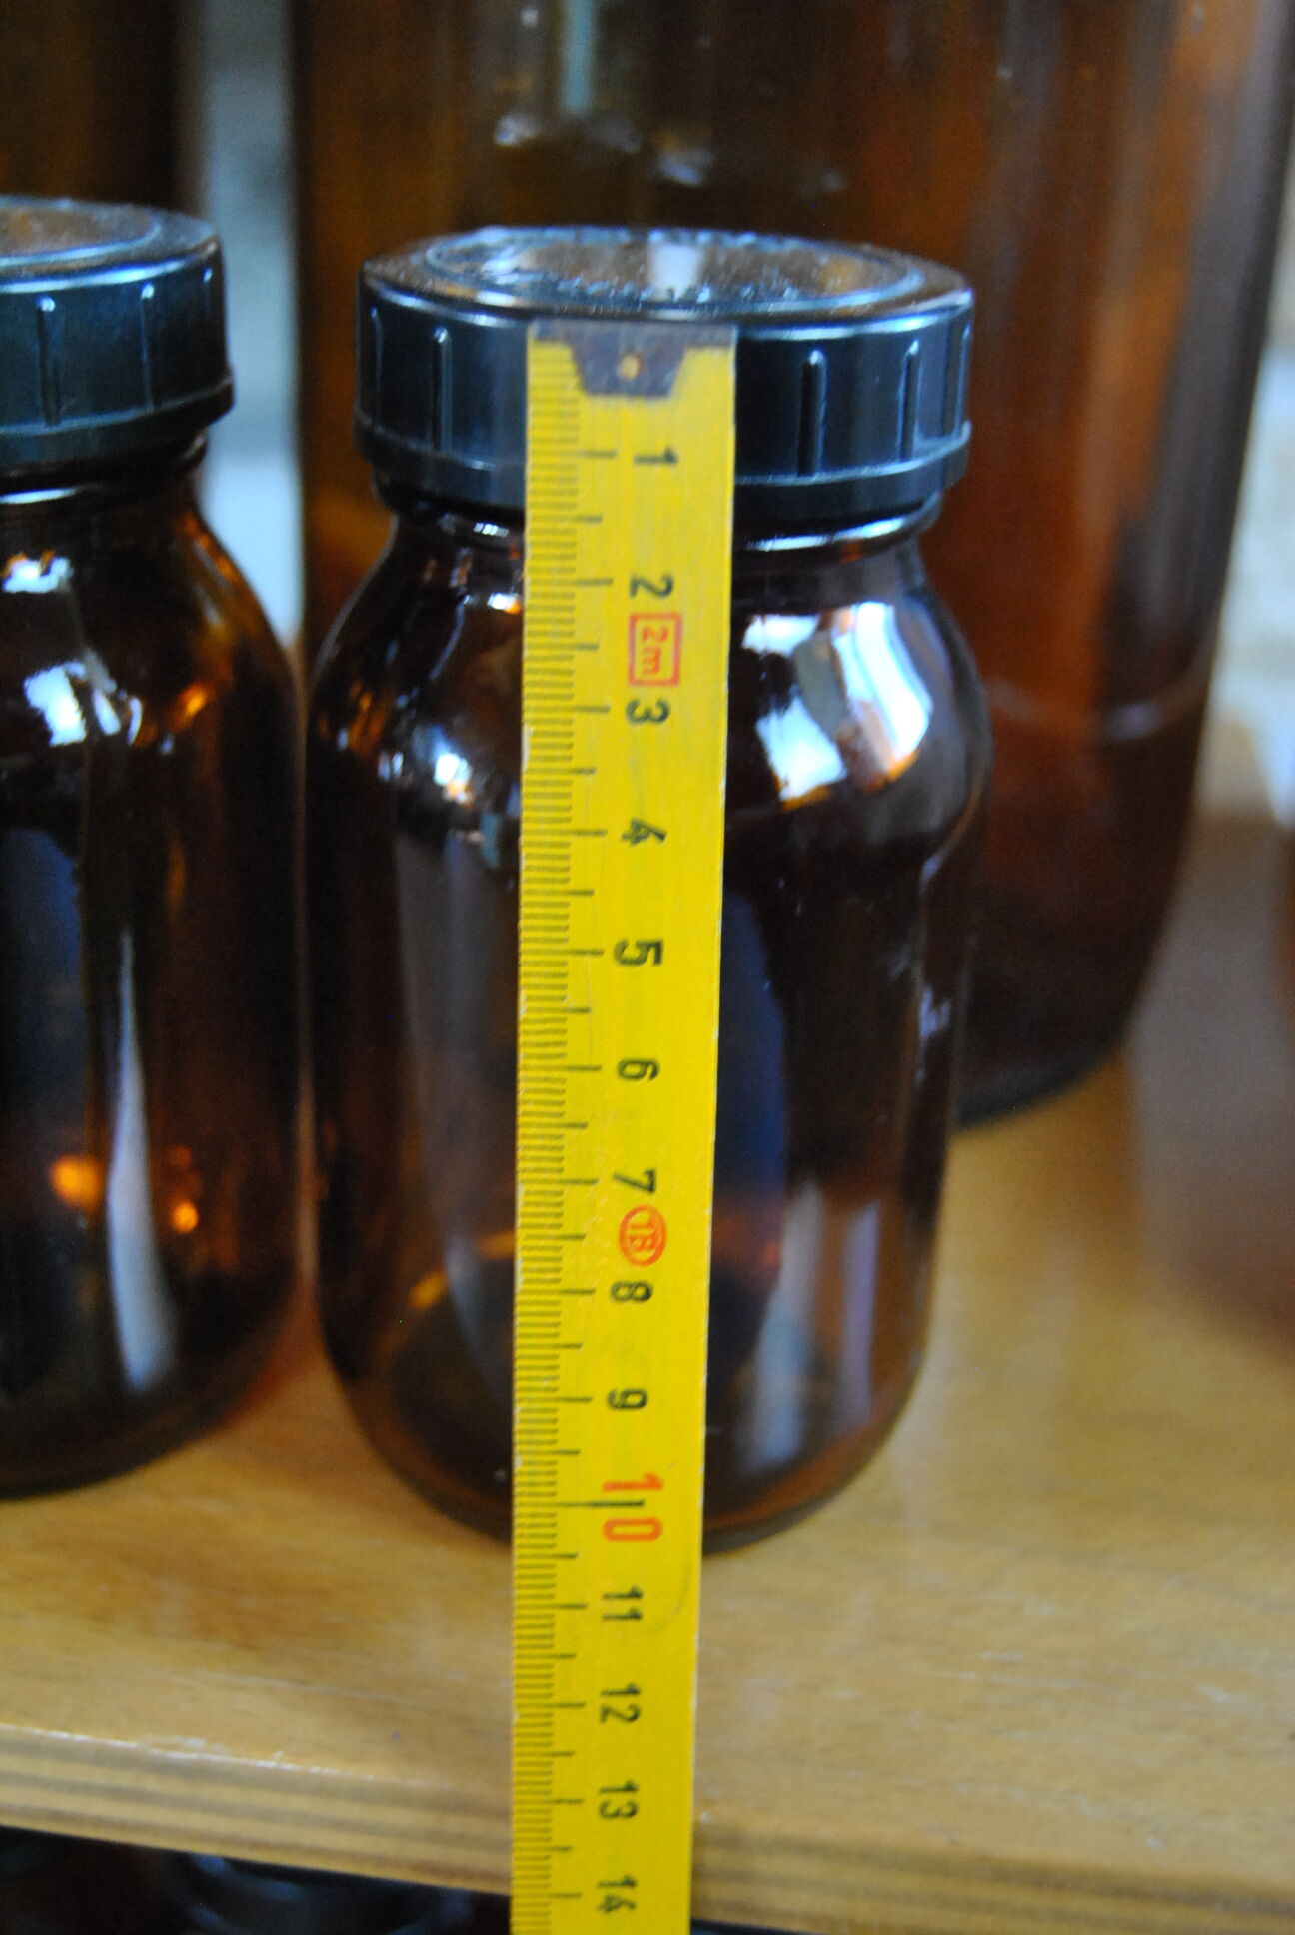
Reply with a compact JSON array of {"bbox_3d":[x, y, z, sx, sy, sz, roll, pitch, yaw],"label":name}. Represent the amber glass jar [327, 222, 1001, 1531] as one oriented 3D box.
[{"bbox_3d":[0.000,-0.007,0.238,0.063,0.117,0.063,2,25,-1],"label":"amber glass jar"}]

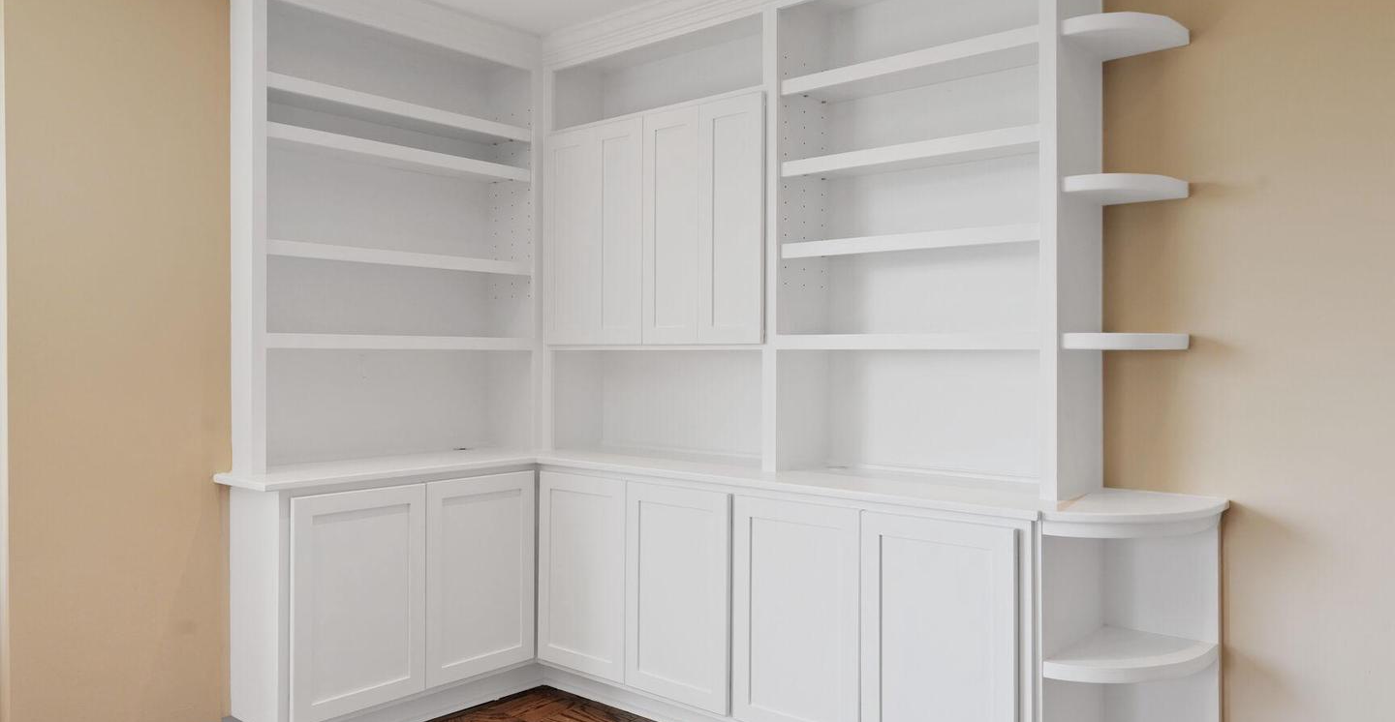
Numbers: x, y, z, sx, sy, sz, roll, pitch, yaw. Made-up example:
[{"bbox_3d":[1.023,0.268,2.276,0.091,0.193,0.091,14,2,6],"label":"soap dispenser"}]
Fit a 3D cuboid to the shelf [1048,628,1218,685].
[{"bbox_3d":[1.097,0.755,2.440,0.288,0.039,0.445,0,0,41],"label":"shelf"}]

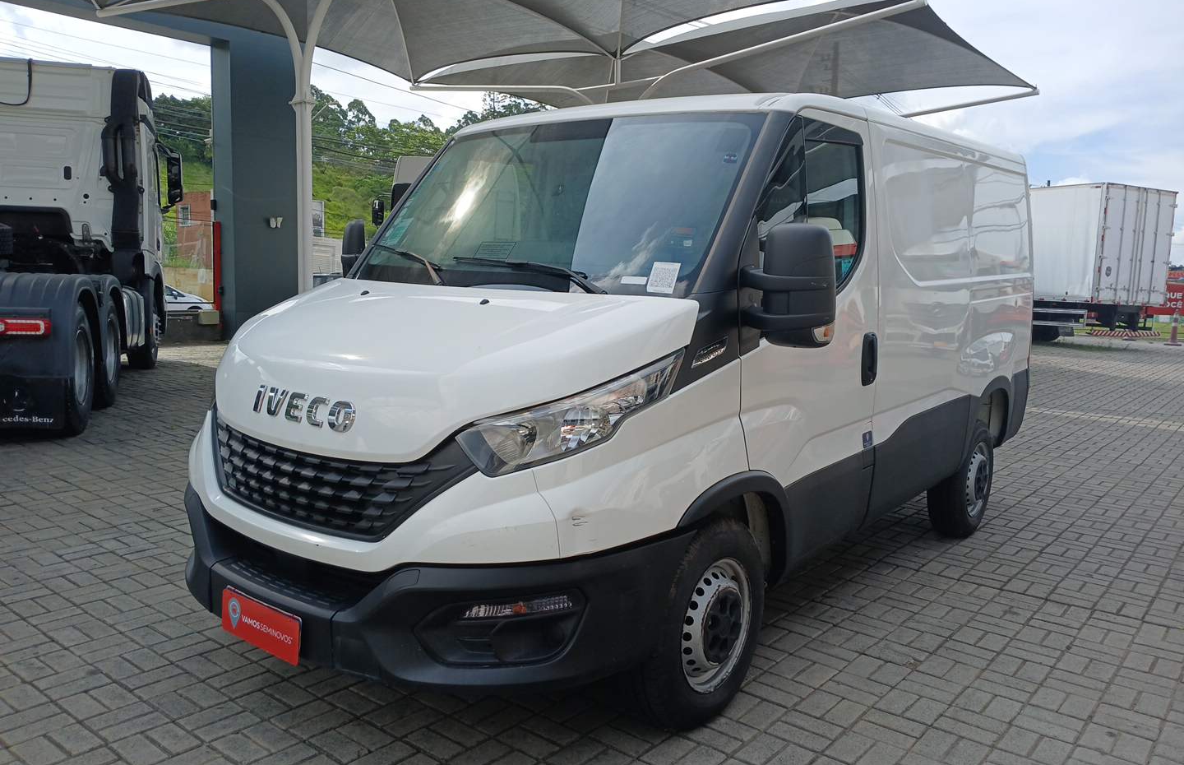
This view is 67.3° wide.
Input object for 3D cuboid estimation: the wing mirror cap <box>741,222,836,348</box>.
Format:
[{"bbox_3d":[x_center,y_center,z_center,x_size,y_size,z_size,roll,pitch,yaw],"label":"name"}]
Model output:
[{"bbox_3d":[0.580,-0.290,2.668,0.260,0.370,0.150,8,12,38],"label":"wing mirror cap"}]

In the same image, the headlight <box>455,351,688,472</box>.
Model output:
[{"bbox_3d":[-0.044,0.092,2.522,0.360,0.340,0.660,8,12,38],"label":"headlight"}]

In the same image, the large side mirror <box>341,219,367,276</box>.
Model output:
[{"bbox_3d":[-1.107,-0.552,4.088,0.260,0.370,0.150,8,12,38],"label":"large side mirror"}]

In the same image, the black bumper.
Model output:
[{"bbox_3d":[-0.726,0.558,2.963,1.960,0.430,0.850,8,12,38],"label":"black bumper"}]

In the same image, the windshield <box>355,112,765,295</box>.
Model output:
[{"bbox_3d":[-0.218,-0.699,3.387,1.740,0.880,0.190,8,-29,38],"label":"windshield"}]

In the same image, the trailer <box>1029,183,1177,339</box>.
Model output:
[{"bbox_3d":[10.430,-3.007,22.764,2.550,3.400,7.000,-2,8,-26],"label":"trailer"}]

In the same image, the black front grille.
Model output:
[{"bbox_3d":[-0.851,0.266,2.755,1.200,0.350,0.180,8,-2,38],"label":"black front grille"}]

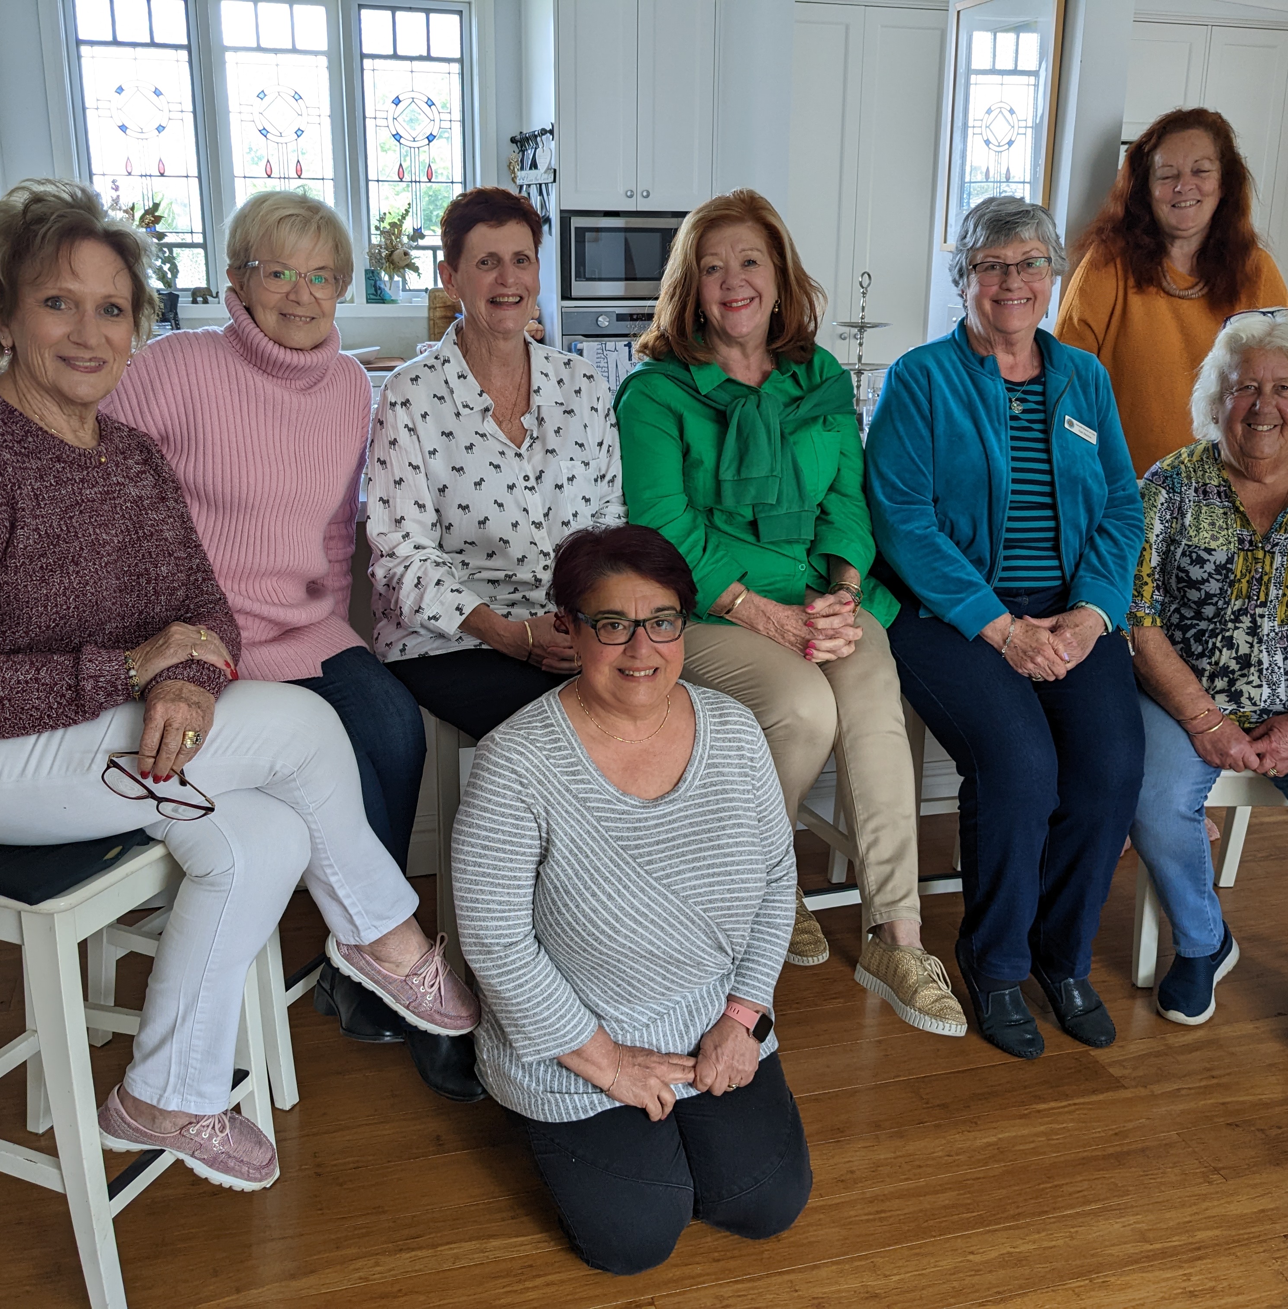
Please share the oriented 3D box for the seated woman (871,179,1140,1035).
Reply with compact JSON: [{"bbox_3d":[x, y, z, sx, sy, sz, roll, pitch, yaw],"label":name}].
[{"bbox_3d":[0.662,-0.074,2.467,0.488,1.440,0.604,0,15,-3],"label":"seated woman"}]

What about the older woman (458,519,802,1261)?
[{"bbox_3d":[-0.021,0.292,2.007,0.516,0.970,0.586,-2,16,-10],"label":"older woman"}]

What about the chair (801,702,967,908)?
[{"bbox_3d":[0.584,0.122,2.750,0.420,0.910,0.460,-3,16,-13],"label":"chair"}]

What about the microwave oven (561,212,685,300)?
[{"bbox_3d":[-0.077,-1.583,5.419,0.560,0.325,0.400,-4,16,-15],"label":"microwave oven"}]

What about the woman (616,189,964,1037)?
[{"bbox_3d":[0.247,-0.084,2.474,0.534,1.450,0.590,-3,16,-12],"label":"woman"}]

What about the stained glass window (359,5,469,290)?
[{"bbox_3d":[-0.919,-2.040,5.531,0.430,1.080,0.060,-4,16,-15],"label":"stained glass window"}]

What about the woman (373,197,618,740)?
[{"bbox_3d":[-0.230,-0.084,2.378,0.440,1.395,0.621,-5,16,-19],"label":"woman"}]

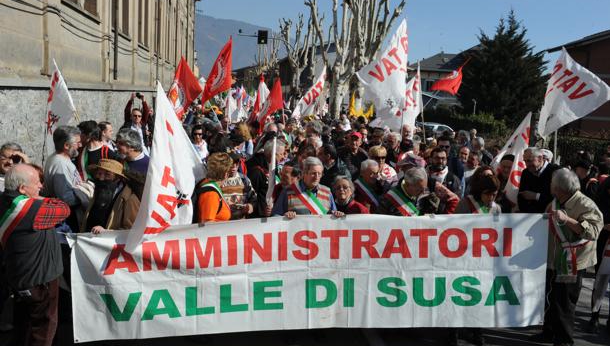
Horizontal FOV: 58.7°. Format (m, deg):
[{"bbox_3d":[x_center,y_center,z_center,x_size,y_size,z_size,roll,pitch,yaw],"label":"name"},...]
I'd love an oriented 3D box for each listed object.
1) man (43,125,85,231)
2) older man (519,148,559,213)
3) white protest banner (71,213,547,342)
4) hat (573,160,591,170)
[{"bbox_3d":[-2.197,0.443,5.067,0.420,1.770,0.500,2,8,17],"label":"man"},{"bbox_3d":[2.422,0.616,5.771,0.550,1.740,0.400,6,9,26],"label":"older man"},{"bbox_3d":[0.102,0.909,4.660,4.060,0.990,0.200,-1,8,-4],"label":"white protest banner"},{"bbox_3d":[3.317,-0.090,6.500,0.220,0.130,0.260,4,9,19],"label":"hat"}]

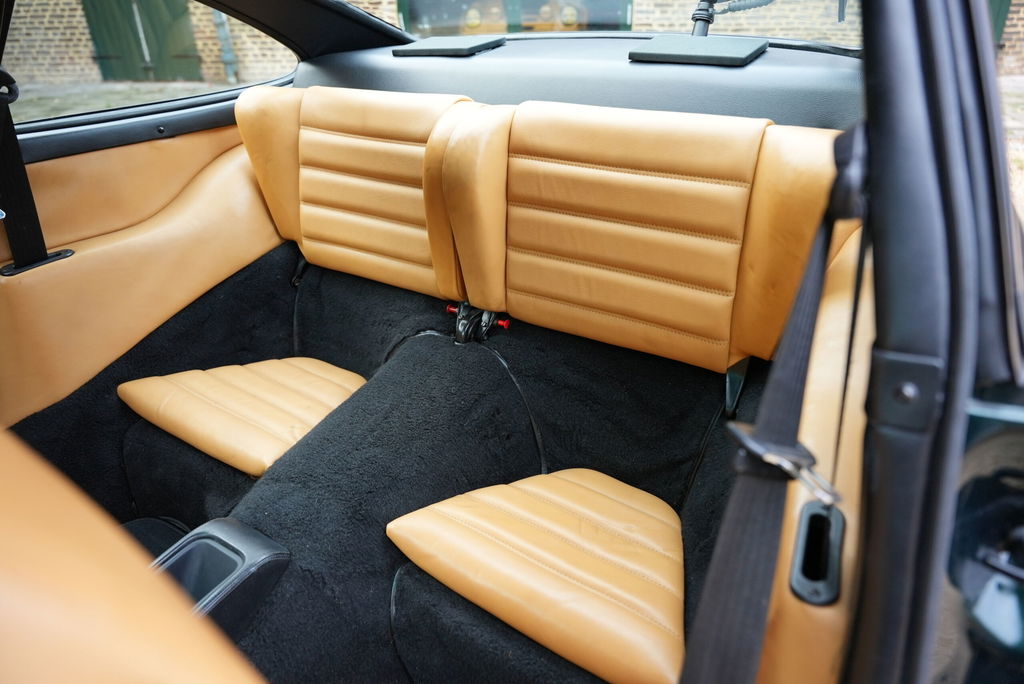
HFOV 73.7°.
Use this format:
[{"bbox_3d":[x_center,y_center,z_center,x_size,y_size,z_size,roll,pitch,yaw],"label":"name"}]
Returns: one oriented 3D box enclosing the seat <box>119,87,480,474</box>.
[{"bbox_3d":[-0.361,-0.132,1.135,0.565,0.525,0.455,16,31,31],"label":"seat"}]

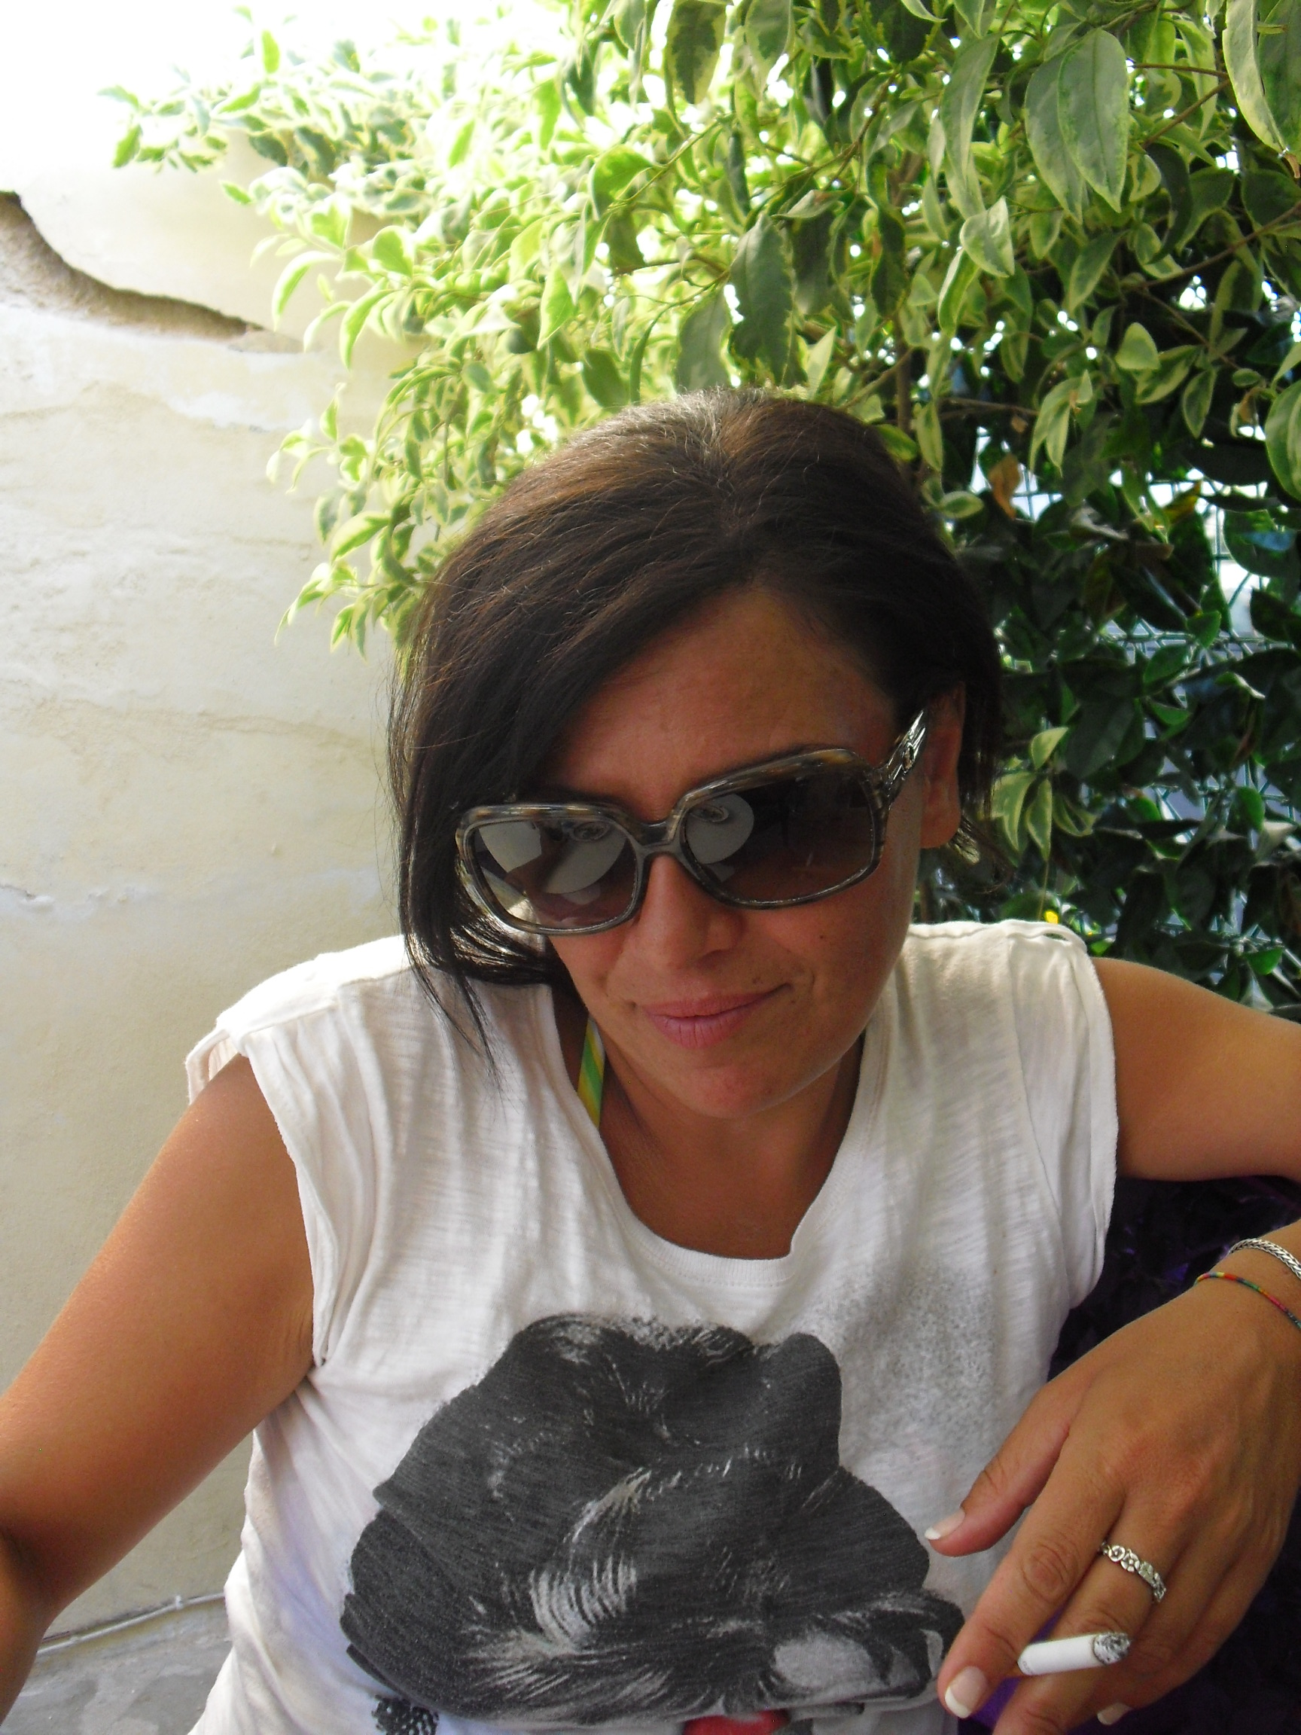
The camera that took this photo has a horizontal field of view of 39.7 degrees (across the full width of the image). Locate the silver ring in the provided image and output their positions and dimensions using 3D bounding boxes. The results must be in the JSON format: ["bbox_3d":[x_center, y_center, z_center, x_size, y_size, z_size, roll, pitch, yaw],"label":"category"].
[{"bbox_3d":[0.137,0.200,0.513,0.020,0.004,0.020,31,-25,23],"label":"silver ring"}]

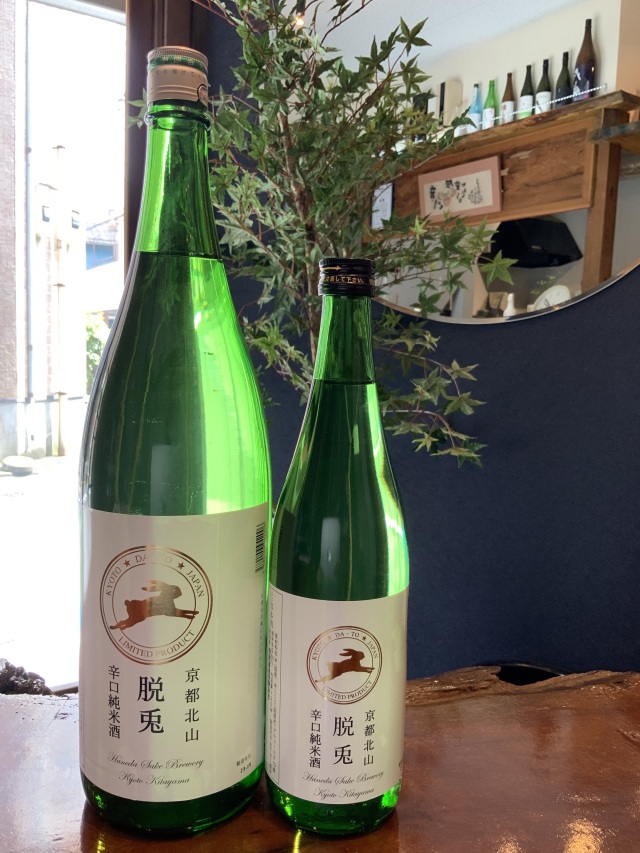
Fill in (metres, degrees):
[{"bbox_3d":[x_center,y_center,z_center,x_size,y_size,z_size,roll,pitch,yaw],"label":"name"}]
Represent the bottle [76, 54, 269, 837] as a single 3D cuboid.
[{"bbox_3d":[-0.079,0.007,0.396,0.104,0.402,0.104,2,5,2],"label":"bottle"}]

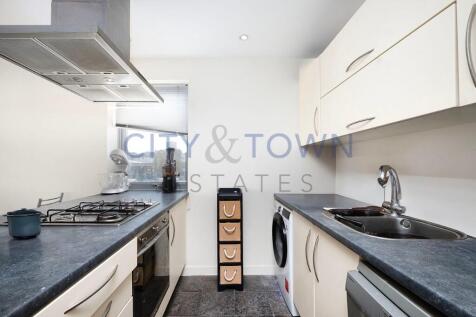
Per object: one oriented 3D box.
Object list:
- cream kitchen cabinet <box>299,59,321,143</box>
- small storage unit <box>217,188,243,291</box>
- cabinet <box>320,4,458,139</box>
[{"bbox_3d":[0.907,-0.523,1.907,0.360,0.767,0.486,0,-2,-3],"label":"cream kitchen cabinet"},{"bbox_3d":[-0.077,0.819,1.918,0.241,0.936,0.250,0,-2,-3],"label":"small storage unit"},{"bbox_3d":[0.942,-0.357,1.165,0.360,0.386,0.986,0,-2,-3],"label":"cabinet"}]

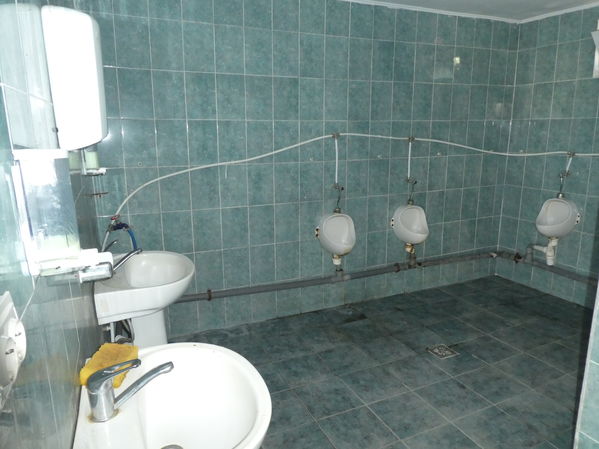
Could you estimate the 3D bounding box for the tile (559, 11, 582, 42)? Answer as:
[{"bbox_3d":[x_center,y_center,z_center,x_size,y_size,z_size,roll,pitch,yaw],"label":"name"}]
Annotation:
[{"bbox_3d":[2.158,-1.567,3.305,0.010,0.220,0.200,-6,14,-22],"label":"tile"}]

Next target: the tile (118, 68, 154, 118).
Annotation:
[{"bbox_3d":[-1.017,-0.805,2.588,0.200,0.300,0.010,-6,13,-22],"label":"tile"}]

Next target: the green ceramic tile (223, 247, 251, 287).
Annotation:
[{"bbox_3d":[-0.458,0.319,3.080,0.200,0.300,0.010,-6,14,-23],"label":"green ceramic tile"}]

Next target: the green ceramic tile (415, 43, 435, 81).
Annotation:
[{"bbox_3d":[1.011,-1.295,3.348,0.200,0.300,0.010,-6,13,-22],"label":"green ceramic tile"}]

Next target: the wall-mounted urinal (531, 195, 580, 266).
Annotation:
[{"bbox_3d":[2.048,0.056,3.402,0.270,0.540,0.280,-5,13,-19],"label":"wall-mounted urinal"}]

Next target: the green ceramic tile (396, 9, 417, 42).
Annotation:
[{"bbox_3d":[0.824,-1.535,3.216,0.200,0.227,0.010,-6,13,-22],"label":"green ceramic tile"}]

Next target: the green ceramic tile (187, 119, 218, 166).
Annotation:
[{"bbox_3d":[-0.644,-0.549,2.803,0.200,0.300,0.010,-6,13,-22],"label":"green ceramic tile"}]

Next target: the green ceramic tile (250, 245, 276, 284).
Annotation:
[{"bbox_3d":[-0.267,0.297,3.141,0.200,0.300,0.010,-6,13,-22],"label":"green ceramic tile"}]

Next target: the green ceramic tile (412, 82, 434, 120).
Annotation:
[{"bbox_3d":[1.023,-1.012,3.445,0.200,0.300,0.010,-6,14,-23],"label":"green ceramic tile"}]

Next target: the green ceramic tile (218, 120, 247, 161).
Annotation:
[{"bbox_3d":[-0.457,-0.556,2.843,0.198,0.295,0.010,-6,14,-23],"label":"green ceramic tile"}]

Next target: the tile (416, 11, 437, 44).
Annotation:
[{"bbox_3d":[1.015,-1.565,3.303,0.200,0.250,0.010,-6,13,-22],"label":"tile"}]

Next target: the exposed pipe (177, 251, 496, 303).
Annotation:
[{"bbox_3d":[0.513,0.417,3.470,3.170,0.075,0.070,-5,14,-23],"label":"exposed pipe"}]

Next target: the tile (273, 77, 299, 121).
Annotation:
[{"bbox_3d":[-0.093,-0.894,2.960,0.200,0.300,0.010,-6,13,-22],"label":"tile"}]

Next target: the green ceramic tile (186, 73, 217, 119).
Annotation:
[{"bbox_3d":[-0.648,-0.842,2.743,0.200,0.300,0.010,-6,14,-23],"label":"green ceramic tile"}]

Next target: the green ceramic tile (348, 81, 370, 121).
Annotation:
[{"bbox_3d":[0.460,-0.947,3.179,0.198,0.297,0.010,-6,14,-22],"label":"green ceramic tile"}]

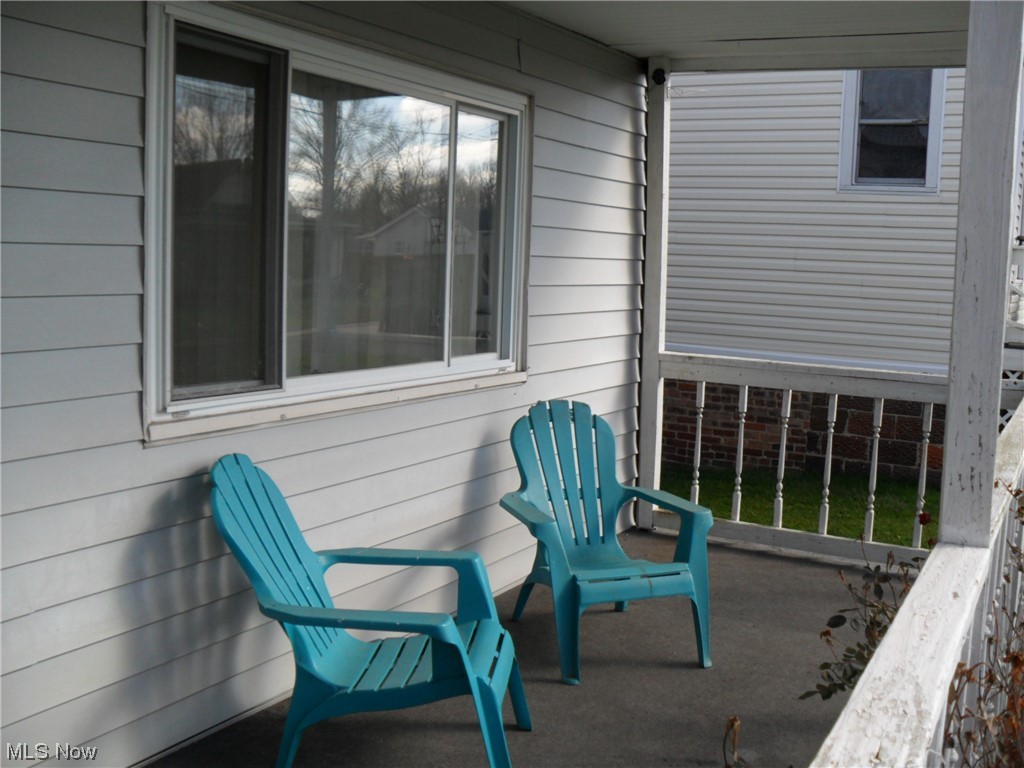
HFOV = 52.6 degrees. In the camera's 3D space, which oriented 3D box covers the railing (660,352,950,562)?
[{"bbox_3d":[1.459,0.362,5.219,1.591,0.950,0.110,5,8,31],"label":"railing"}]

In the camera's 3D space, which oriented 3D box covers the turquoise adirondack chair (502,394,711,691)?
[{"bbox_3d":[0.334,0.552,3.973,0.662,0.881,0.828,-1,7,-20],"label":"turquoise adirondack chair"}]

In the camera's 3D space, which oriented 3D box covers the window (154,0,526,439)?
[{"bbox_3d":[-0.454,-0.528,3.683,0.100,1.185,2.049,5,8,31],"label":"window"}]

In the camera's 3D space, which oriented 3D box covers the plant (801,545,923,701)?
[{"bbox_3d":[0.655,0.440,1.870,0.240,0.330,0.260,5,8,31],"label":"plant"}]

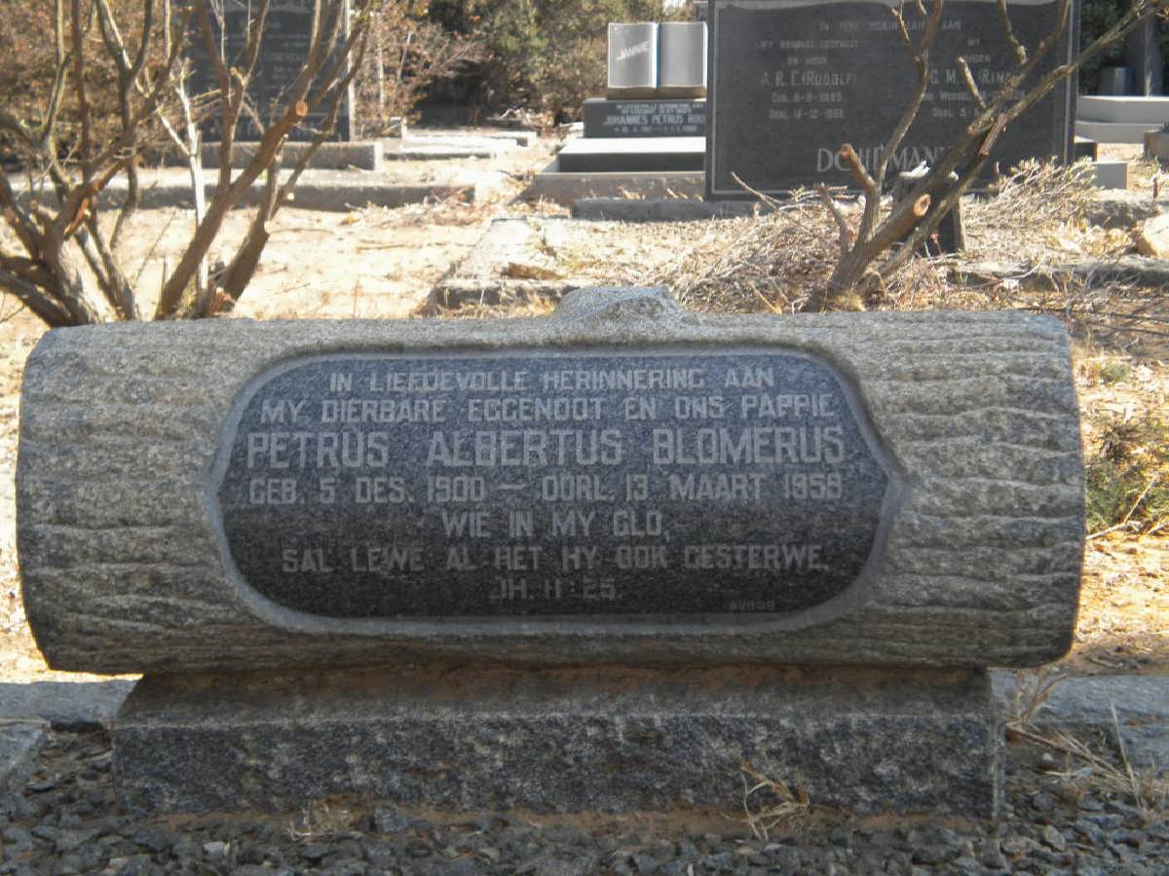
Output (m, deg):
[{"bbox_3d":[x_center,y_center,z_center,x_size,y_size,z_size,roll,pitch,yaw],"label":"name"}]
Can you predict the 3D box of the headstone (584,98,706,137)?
[{"bbox_3d":[0.369,-1.623,11.650,0.730,0.180,0.340,0,11,2],"label":"headstone"}]

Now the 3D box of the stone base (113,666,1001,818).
[{"bbox_3d":[-0.027,0.290,2.572,0.935,0.155,0.340,0,11,1],"label":"stone base"}]

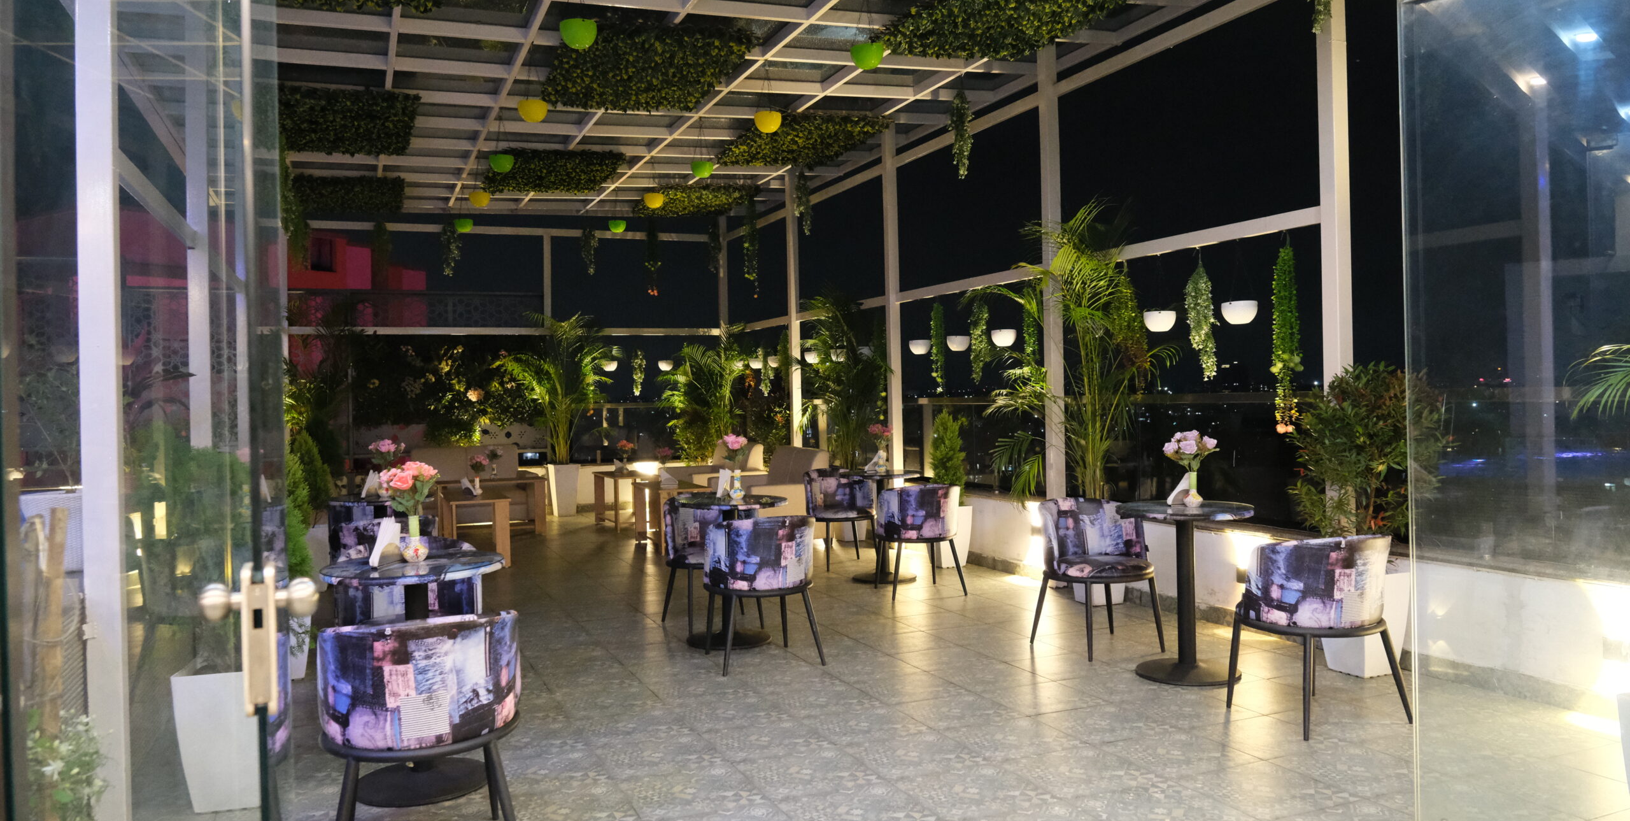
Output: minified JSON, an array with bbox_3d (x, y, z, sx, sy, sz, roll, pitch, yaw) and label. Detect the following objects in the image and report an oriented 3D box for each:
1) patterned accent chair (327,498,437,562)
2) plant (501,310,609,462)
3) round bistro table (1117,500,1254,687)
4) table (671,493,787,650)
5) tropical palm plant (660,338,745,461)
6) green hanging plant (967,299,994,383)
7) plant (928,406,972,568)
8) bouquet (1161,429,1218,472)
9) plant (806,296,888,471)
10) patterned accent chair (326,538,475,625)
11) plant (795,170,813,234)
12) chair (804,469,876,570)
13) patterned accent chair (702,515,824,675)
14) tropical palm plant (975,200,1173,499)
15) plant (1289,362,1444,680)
[{"bbox_3d":[-2.332,0.928,5.909,0.548,0.716,0.563,-2,0,-21],"label":"patterned accent chair"},{"bbox_3d":[-2.950,-0.248,12.338,1.206,1.698,1.106,-2,1,-13],"label":"plant"},{"bbox_3d":[1.643,0.796,4.817,0.590,0.742,0.590,-1,0,0],"label":"round bistro table"},{"bbox_3d":[-0.443,0.833,5.683,0.590,0.746,0.590,-1,0,0],"label":"table"},{"bbox_3d":[-1.310,-0.129,12.627,0.959,1.427,0.942,-2,1,-6],"label":"tropical palm plant"},{"bbox_3d":[1.259,-0.529,8.295,0.211,0.640,0.211,-1,0,-23],"label":"green hanging plant"},{"bbox_3d":[0.985,0.579,8.155,0.300,1.170,0.300,-1,0,-23],"label":"plant"},{"bbox_3d":[1.684,0.182,4.886,0.253,0.192,0.225,-1,1,19],"label":"bouquet"},{"bbox_3d":[0.294,0.044,10.048,0.782,2.242,0.782,-2,0,0],"label":"plant"},{"bbox_3d":[-1.650,0.914,4.436,0.548,0.716,0.563,-2,0,-23],"label":"patterned accent chair"},{"bbox_3d":[-0.113,-2.177,11.300,0.190,0.680,0.190,-2,0,-23],"label":"plant"},{"bbox_3d":[0.202,0.846,8.462,0.548,0.716,0.563,-2,0,-22],"label":"chair"},{"bbox_3d":[-0.271,0.872,5.360,0.548,0.716,0.563,-2,0,-20],"label":"patterned accent chair"},{"bbox_3d":[1.564,-0.306,6.556,1.163,1.893,1.126,-1,1,13],"label":"tropical palm plant"},{"bbox_3d":[2.415,0.470,4.819,0.660,1.360,0.660,-1,0,-23],"label":"plant"}]

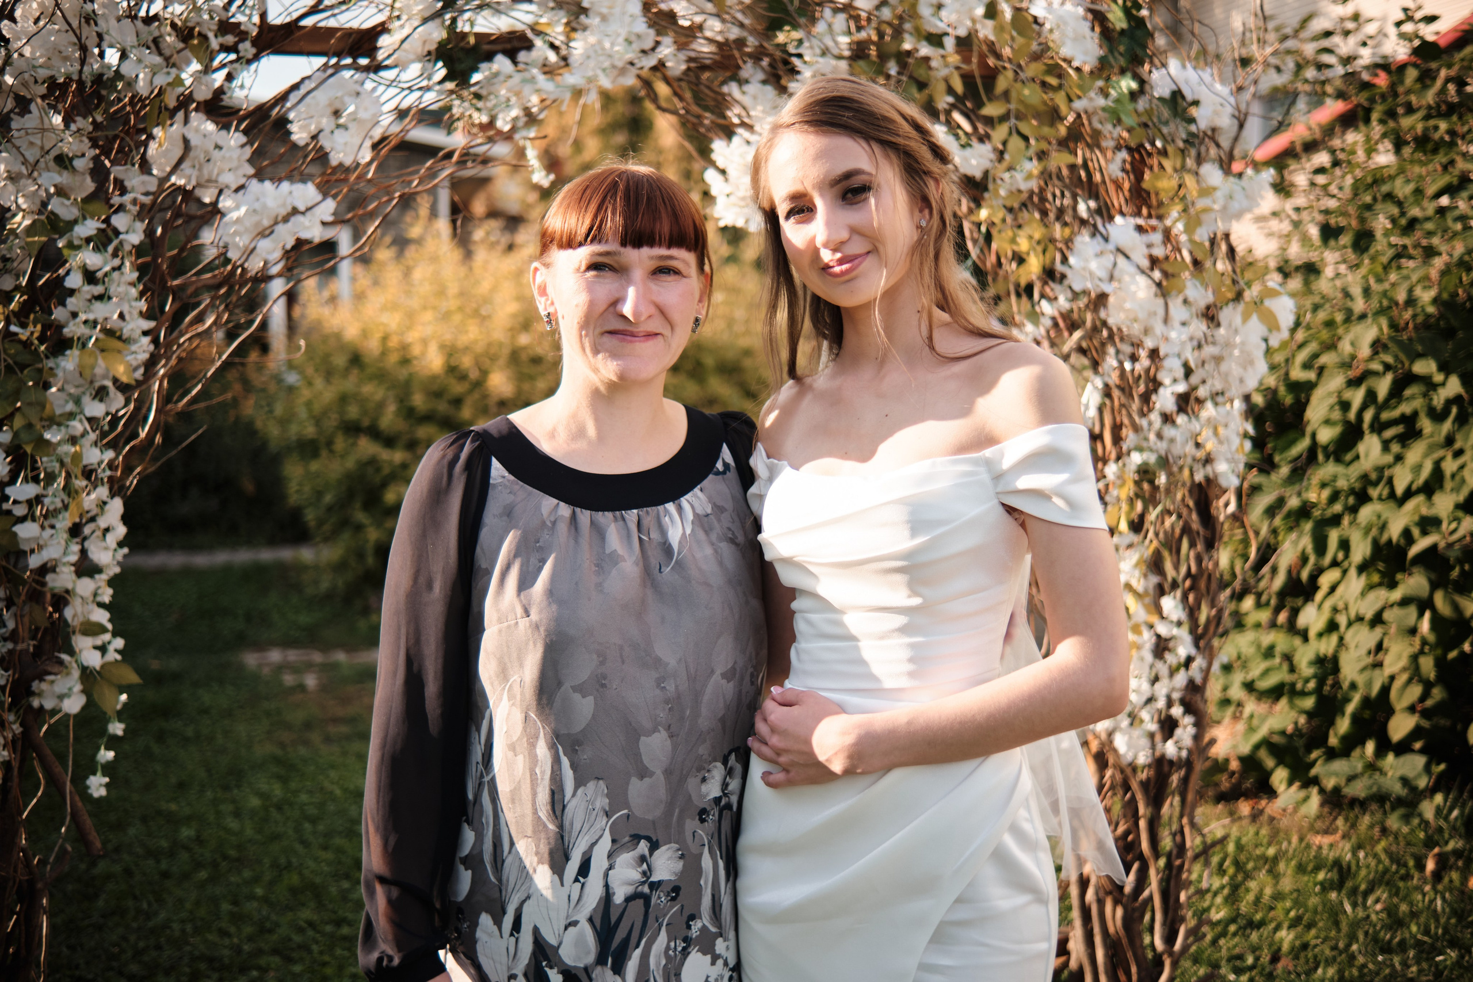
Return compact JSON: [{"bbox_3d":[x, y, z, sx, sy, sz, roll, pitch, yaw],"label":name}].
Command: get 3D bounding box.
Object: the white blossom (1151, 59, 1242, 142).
[{"bbox_3d":[0.835,-0.710,2.600,0.158,0.143,0.125,0,2,9],"label":"white blossom"}]

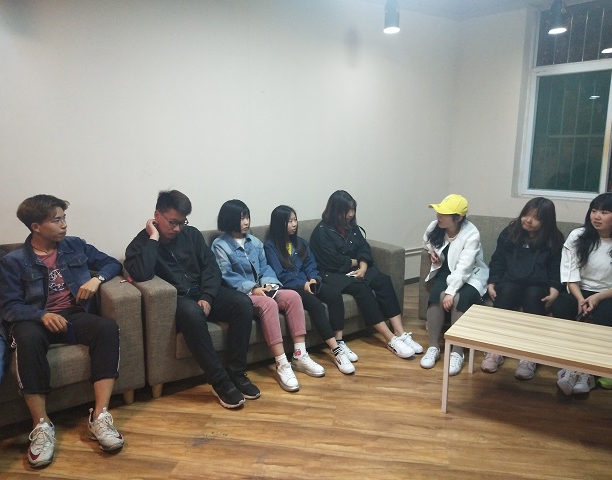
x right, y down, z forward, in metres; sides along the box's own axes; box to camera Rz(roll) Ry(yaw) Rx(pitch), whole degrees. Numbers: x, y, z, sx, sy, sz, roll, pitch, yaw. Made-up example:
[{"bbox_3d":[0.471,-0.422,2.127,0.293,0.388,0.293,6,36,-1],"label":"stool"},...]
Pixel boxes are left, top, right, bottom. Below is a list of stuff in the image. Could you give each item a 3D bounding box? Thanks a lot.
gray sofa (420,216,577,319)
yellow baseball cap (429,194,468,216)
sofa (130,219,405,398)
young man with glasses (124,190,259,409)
[{"bbox_3d":[1.926,0.349,3.432,2.000,0.780,0.780,7,12,35],"label":"gray sofa"},{"bbox_3d":[0.968,-0.234,3.255,0.270,0.140,0.180,8,11,14],"label":"yellow baseball cap"},{"bbox_3d":[-0.243,0.327,3.482,2.060,0.770,0.770,-7,12,-37],"label":"sofa"},{"bbox_3d":[-0.623,0.282,2.740,0.640,1.100,0.880,-5,11,-32],"label":"young man with glasses"}]

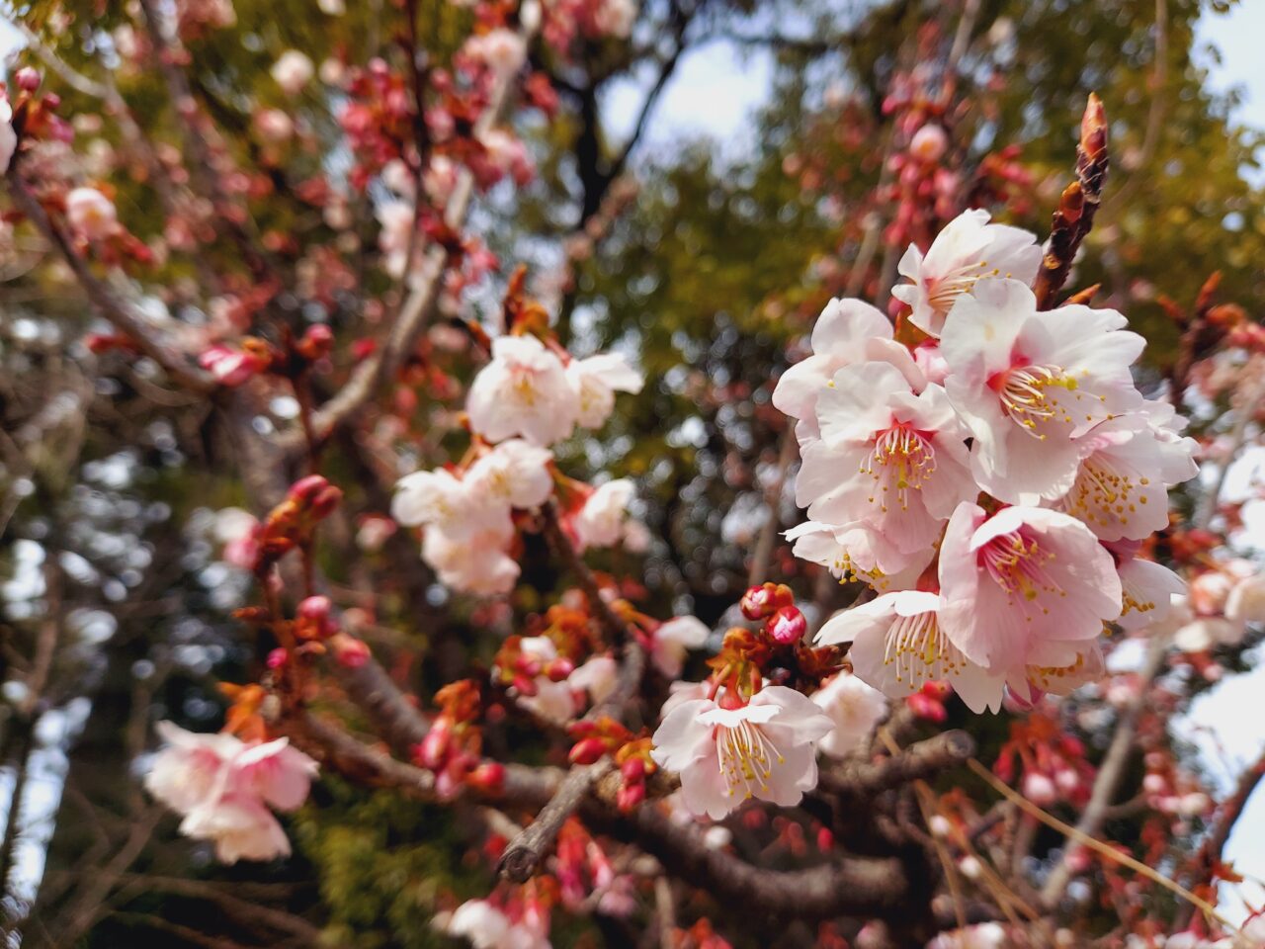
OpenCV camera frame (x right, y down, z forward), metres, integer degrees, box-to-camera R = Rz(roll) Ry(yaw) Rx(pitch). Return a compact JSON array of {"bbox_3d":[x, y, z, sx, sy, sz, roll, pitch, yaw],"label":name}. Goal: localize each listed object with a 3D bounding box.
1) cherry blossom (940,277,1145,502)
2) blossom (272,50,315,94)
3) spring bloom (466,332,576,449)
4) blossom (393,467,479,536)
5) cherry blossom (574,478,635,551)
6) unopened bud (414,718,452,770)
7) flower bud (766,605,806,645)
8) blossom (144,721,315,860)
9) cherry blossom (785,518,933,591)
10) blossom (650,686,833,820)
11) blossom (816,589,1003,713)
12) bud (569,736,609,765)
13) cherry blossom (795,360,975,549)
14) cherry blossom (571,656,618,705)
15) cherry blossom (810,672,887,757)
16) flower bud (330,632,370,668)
[{"bbox_3d":[0.062,-0.015,0.146,0.034,0.036,0.021,6,21,-15],"label":"cherry blossom"},{"bbox_3d":[-0.230,-0.273,0.620,0.031,0.029,0.022,1,17,-6],"label":"blossom"},{"bbox_3d":[-0.033,-0.025,0.270,0.031,0.030,0.017,1,25,-2],"label":"spring bloom"},{"bbox_3d":[-0.060,0.009,0.280,0.025,0.023,0.014,-10,22,34],"label":"blossom"},{"bbox_3d":[-0.012,0.010,0.275,0.020,0.022,0.022,37,4,39],"label":"cherry blossom"},{"bbox_3d":[-0.059,0.080,0.270,0.009,0.015,0.009,21,-6,0],"label":"unopened bud"},{"bbox_3d":[0.028,0.027,0.166,0.007,0.007,0.009,-3,17,13],"label":"flower bud"},{"bbox_3d":[-0.124,0.098,0.282,0.046,0.038,0.032,-1,24,4],"label":"blossom"},{"bbox_3d":[0.042,0.014,0.168,0.027,0.013,0.026,11,-22,3],"label":"cherry blossom"},{"bbox_3d":[0.021,0.053,0.175,0.035,0.023,0.020,1,23,-3],"label":"blossom"},{"bbox_3d":[0.046,0.026,0.150,0.030,0.018,0.025,-8,-48,20],"label":"blossom"},{"bbox_3d":[-0.010,0.059,0.195,0.009,0.006,0.006,-21,-5,-24],"label":"bud"},{"bbox_3d":[0.042,-0.005,0.150,0.027,0.019,0.036,-9,-57,21],"label":"cherry blossom"},{"bbox_3d":[-0.013,0.067,0.300,0.017,0.017,0.016,-3,30,16],"label":"cherry blossom"},{"bbox_3d":[0.059,0.066,0.250,0.024,0.024,0.019,7,20,-32],"label":"cherry blossom"},{"bbox_3d":[-0.083,0.052,0.270,0.010,0.012,0.010,-41,-18,0],"label":"flower bud"}]

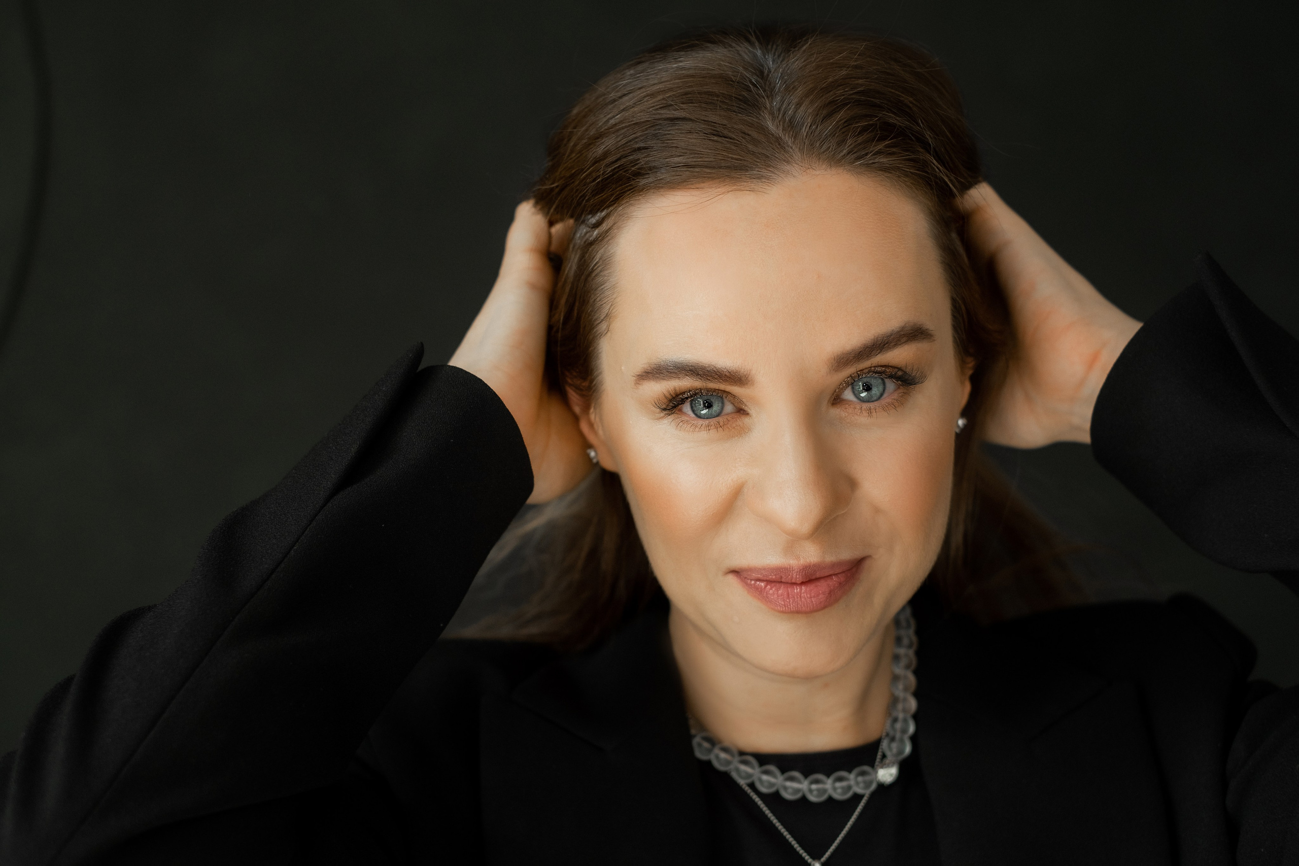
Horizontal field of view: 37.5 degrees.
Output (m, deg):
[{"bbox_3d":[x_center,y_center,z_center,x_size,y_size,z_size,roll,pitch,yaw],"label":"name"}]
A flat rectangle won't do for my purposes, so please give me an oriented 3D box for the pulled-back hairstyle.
[{"bbox_3d":[0.053,-0.036,0.820,0.275,0.275,0.200,-3,7,0],"label":"pulled-back hairstyle"}]

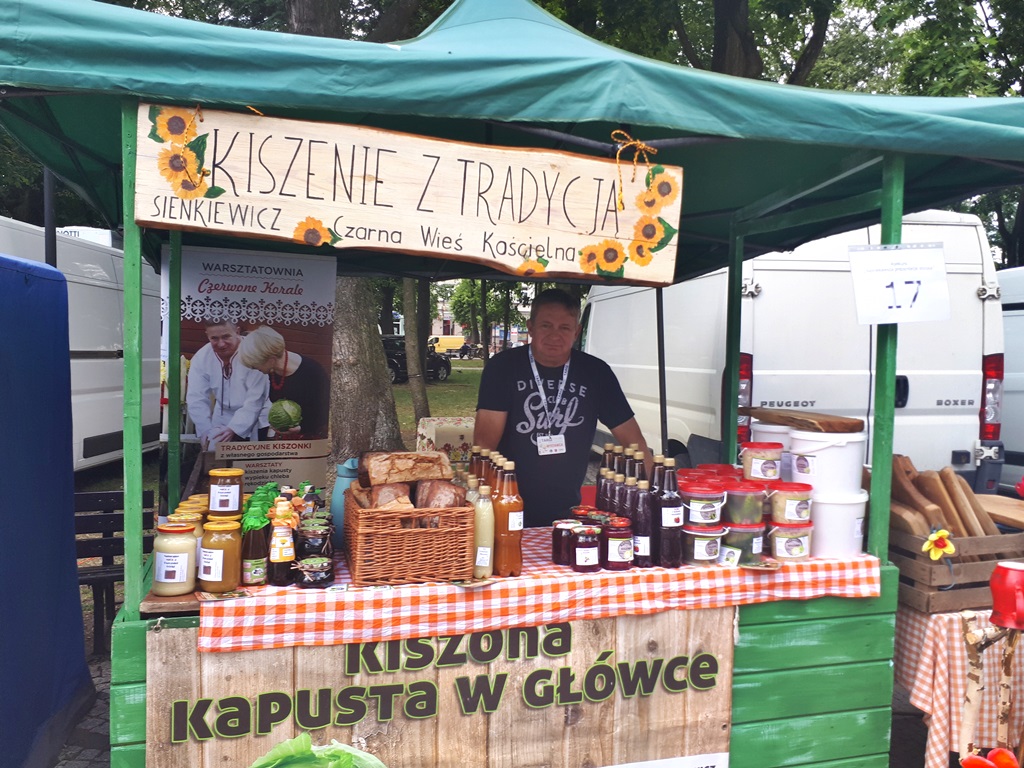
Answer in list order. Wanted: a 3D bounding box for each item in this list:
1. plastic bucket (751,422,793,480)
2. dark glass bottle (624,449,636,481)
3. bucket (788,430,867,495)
[{"bbox_3d":[0.929,0.224,2.715,0.228,0.195,0.228,1,3,19],"label":"plastic bucket"},{"bbox_3d":[0.348,0.332,2.339,0.073,0.284,0.073,1,2,9],"label":"dark glass bottle"},{"bbox_3d":[0.960,0.239,2.401,0.225,0.187,0.225,1,3,0],"label":"bucket"}]

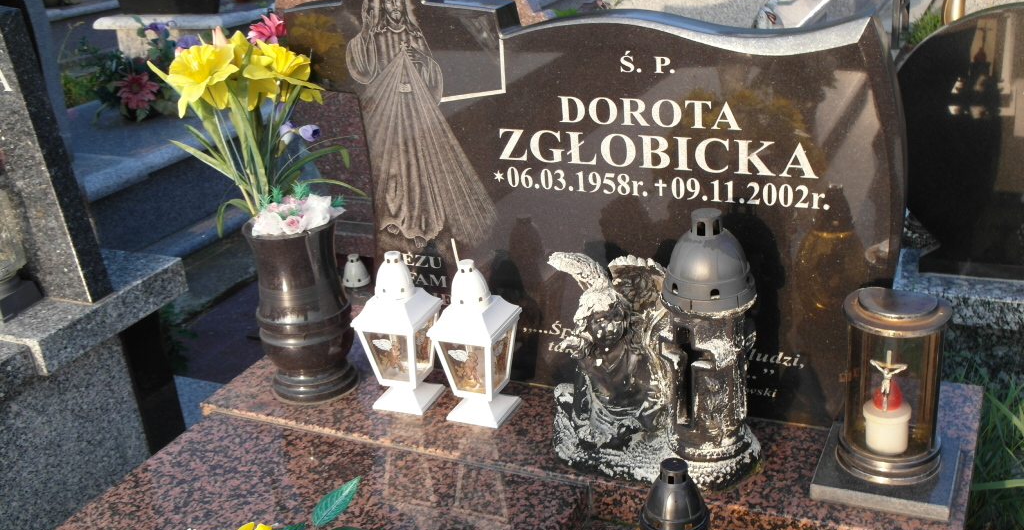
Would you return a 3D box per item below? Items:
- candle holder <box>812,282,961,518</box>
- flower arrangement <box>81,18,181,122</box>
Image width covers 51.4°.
[{"bbox_3d":[0.433,0.148,1.214,0.148,0.218,0.148,6,24,25],"label":"candle holder"},{"bbox_3d":[-1.230,-0.633,3.450,0.320,0.290,0.280,6,24,25],"label":"flower arrangement"}]

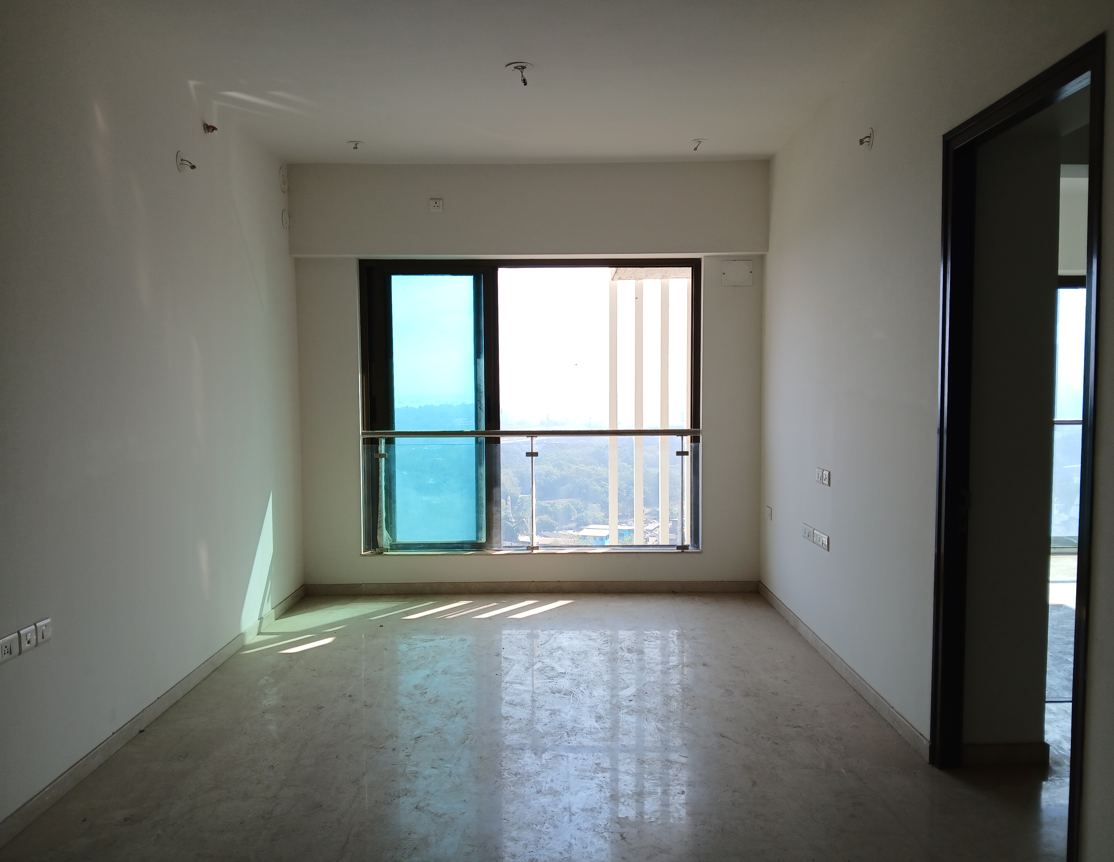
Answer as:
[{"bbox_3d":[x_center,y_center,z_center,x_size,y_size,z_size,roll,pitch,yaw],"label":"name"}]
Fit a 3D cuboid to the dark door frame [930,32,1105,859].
[{"bbox_3d":[1.534,0.131,2.898,0.109,2.482,0.993,0,3,0],"label":"dark door frame"}]

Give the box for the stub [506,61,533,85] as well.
[{"bbox_3d":[-0.178,-1.724,4.203,0.141,0.091,0.141,0,3,0],"label":"stub"}]

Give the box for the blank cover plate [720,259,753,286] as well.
[{"bbox_3d":[1.302,-1.136,6.218,0.226,0.190,0.012,0,3,0],"label":"blank cover plate"}]

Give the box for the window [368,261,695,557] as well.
[{"bbox_3d":[-0.183,-0.179,6.356,2.480,2.140,0.122,0,3,0],"label":"window"}]

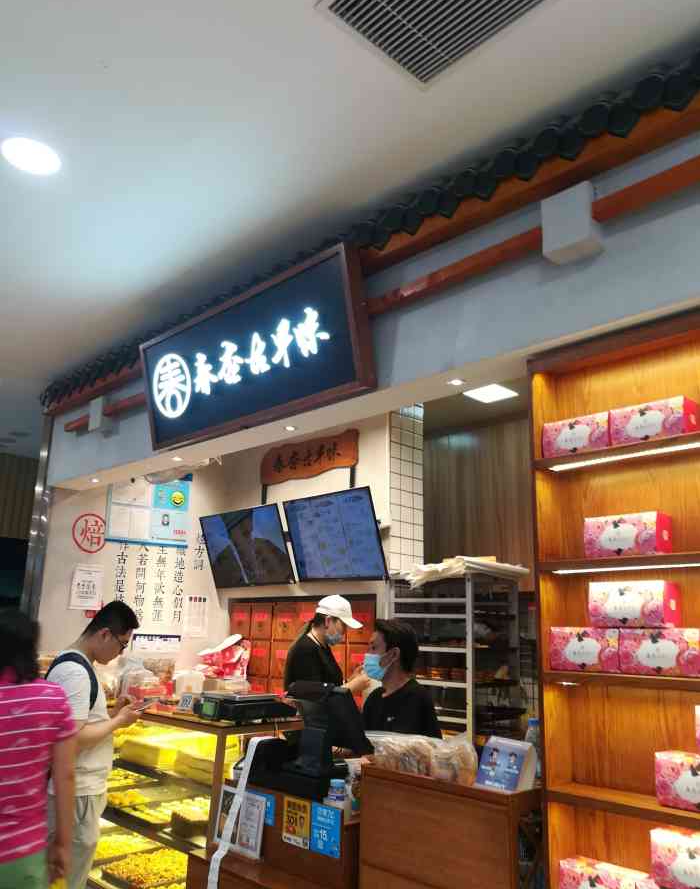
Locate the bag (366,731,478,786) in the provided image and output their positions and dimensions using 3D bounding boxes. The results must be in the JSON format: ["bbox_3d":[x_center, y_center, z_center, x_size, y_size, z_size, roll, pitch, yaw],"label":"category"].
[{"bbox_3d":[0.265,1.145,2.595,0.410,0.115,0.190,-13,-20,43],"label":"bag"}]

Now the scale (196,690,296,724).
[{"bbox_3d":[-0.496,1.233,3.323,0.340,0.115,0.340,-13,-20,43],"label":"scale"}]

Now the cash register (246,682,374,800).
[{"bbox_3d":[-0.179,1.342,3.249,0.470,0.485,0.400,-13,-20,43],"label":"cash register"}]

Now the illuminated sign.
[{"bbox_3d":[-0.556,-0.411,3.576,1.706,0.626,0.100,-13,-7,43],"label":"illuminated sign"}]

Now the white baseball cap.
[{"bbox_3d":[-0.057,0.863,3.600,0.255,0.150,0.170,13,-11,16],"label":"white baseball cap"}]

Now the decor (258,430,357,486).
[{"bbox_3d":[-0.331,0.109,5.565,1.137,0.308,0.050,-13,-20,43],"label":"decor"}]

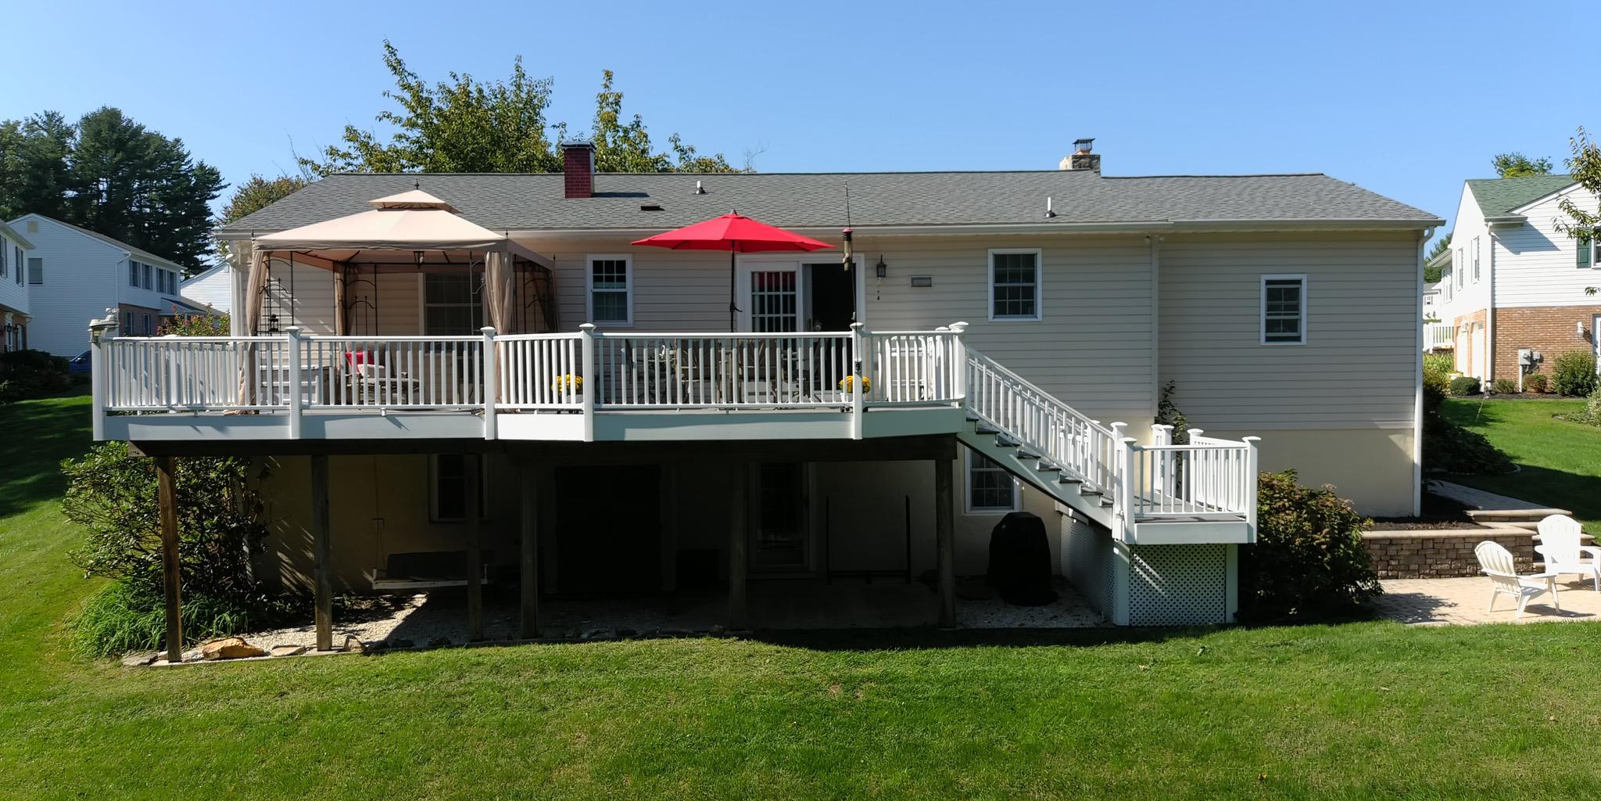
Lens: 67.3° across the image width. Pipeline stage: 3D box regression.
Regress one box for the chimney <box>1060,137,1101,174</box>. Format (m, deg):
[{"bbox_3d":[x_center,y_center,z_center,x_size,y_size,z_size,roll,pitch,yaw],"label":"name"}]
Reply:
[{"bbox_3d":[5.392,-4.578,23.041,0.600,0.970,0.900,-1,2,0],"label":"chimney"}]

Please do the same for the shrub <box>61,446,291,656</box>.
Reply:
[{"bbox_3d":[-8.431,1.836,16.280,2.900,2.450,2.600,-1,2,0],"label":"shrub"}]

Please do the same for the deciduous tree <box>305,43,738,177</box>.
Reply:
[{"bbox_3d":[-7.582,-4.924,32.830,11.600,9.600,10.300,-1,2,0],"label":"deciduous tree"}]

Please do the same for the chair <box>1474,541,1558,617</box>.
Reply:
[{"bbox_3d":[9.405,2.291,15.705,0.850,0.940,0.760,-1,2,-22],"label":"chair"}]

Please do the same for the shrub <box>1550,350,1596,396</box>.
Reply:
[{"bbox_3d":[22.693,-0.821,35.204,1.300,1.320,1.250,-1,2,0],"label":"shrub"}]

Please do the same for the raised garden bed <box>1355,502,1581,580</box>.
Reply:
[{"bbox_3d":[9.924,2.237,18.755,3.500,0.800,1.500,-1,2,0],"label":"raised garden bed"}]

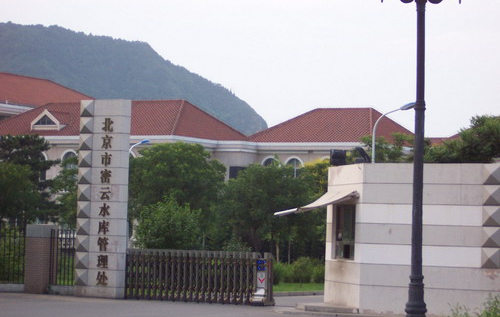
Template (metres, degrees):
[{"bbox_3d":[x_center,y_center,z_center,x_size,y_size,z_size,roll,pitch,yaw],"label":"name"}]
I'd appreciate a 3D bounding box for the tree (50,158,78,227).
[{"bbox_3d":[-7.213,2.327,66.000,2.300,4.908,2.300,2,-3,0],"label":"tree"}]

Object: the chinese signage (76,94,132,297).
[{"bbox_3d":[-4.346,1.200,46.414,1.650,5.851,0.440,0,-3,38],"label":"chinese signage"}]

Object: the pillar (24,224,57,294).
[{"bbox_3d":[-6.373,3.082,47.819,0.690,2.089,0.660,0,-3,38],"label":"pillar"}]

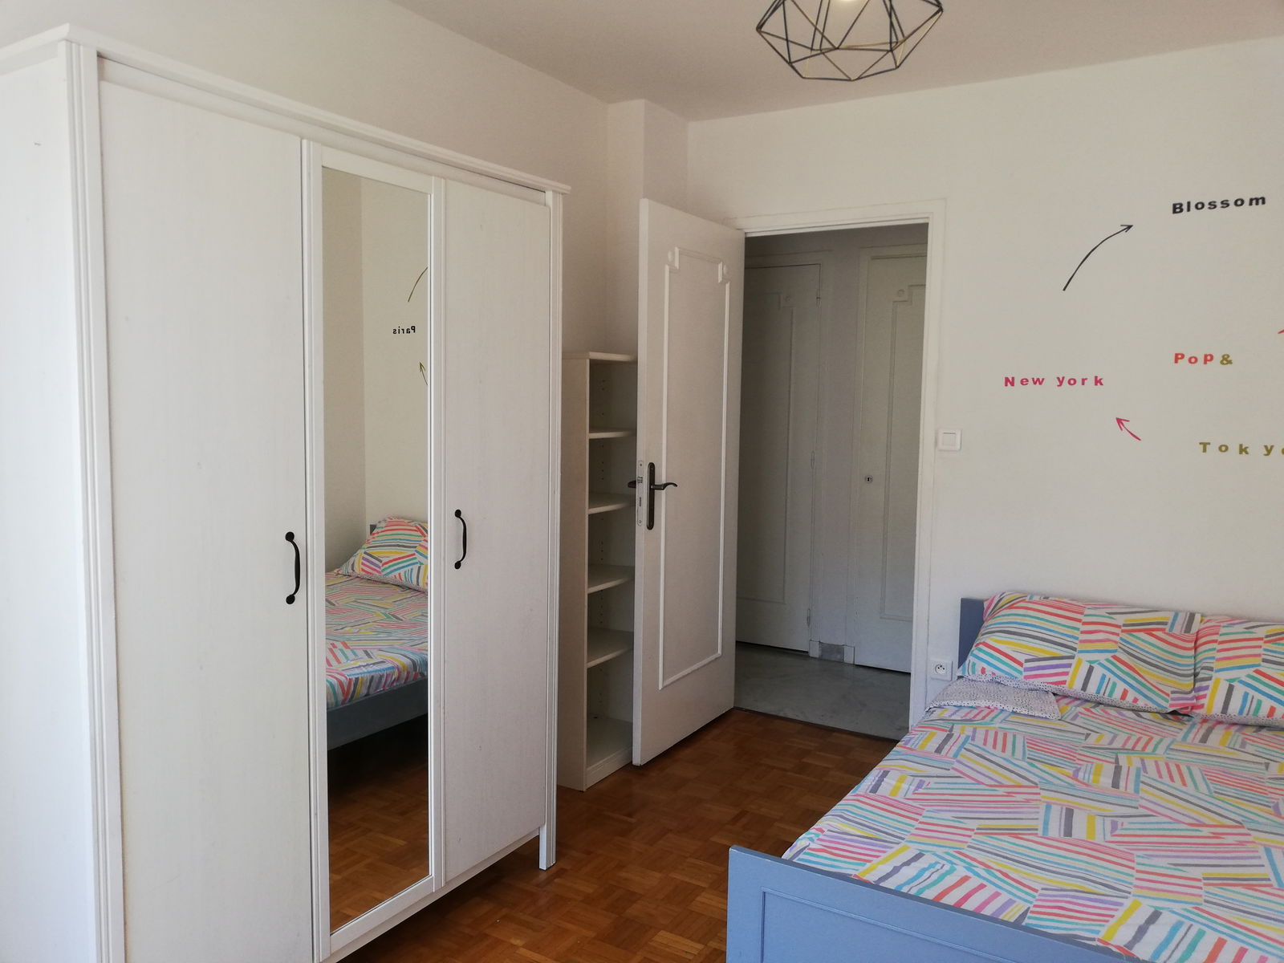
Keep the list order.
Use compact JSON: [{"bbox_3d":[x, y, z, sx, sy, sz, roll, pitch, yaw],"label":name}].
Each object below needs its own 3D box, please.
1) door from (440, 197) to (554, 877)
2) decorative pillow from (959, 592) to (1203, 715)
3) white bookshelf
[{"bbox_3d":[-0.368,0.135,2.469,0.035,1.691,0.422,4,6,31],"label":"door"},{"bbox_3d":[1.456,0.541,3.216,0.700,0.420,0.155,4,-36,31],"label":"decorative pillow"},{"bbox_3d":[-0.201,0.289,3.520,0.345,1.482,0.500,4,6,31],"label":"white bookshelf"}]

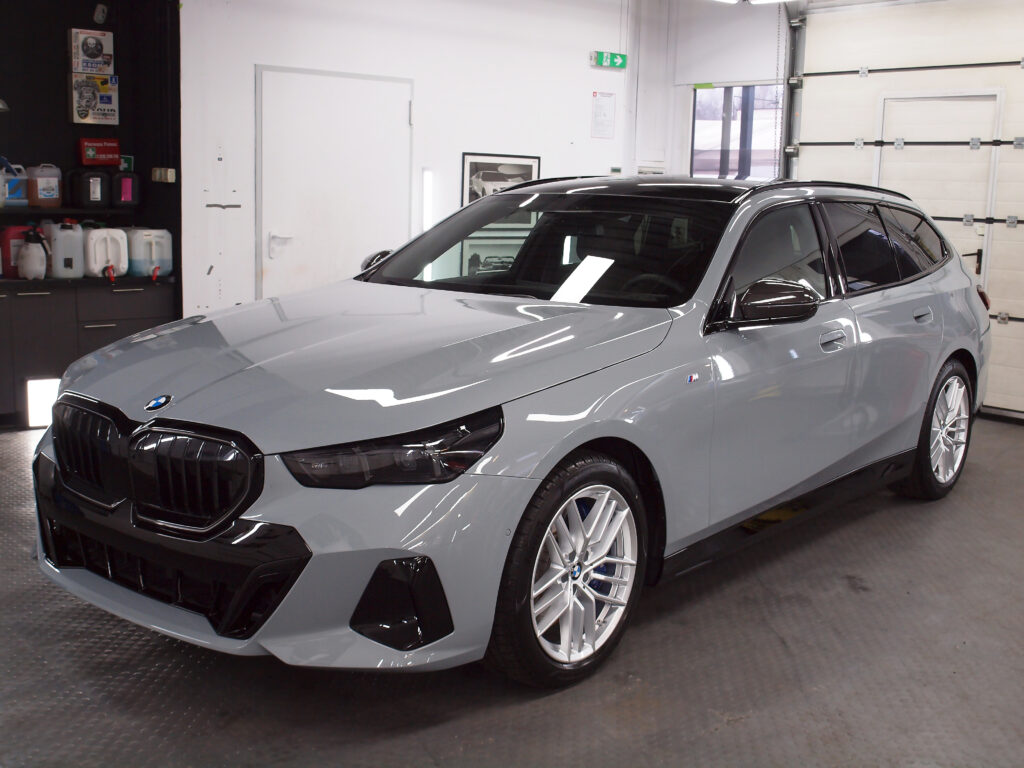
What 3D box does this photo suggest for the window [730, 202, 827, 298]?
[{"bbox_3d":[0.972,-0.483,4.380,0.060,0.420,0.920,-28,-11,39],"label":"window"}]

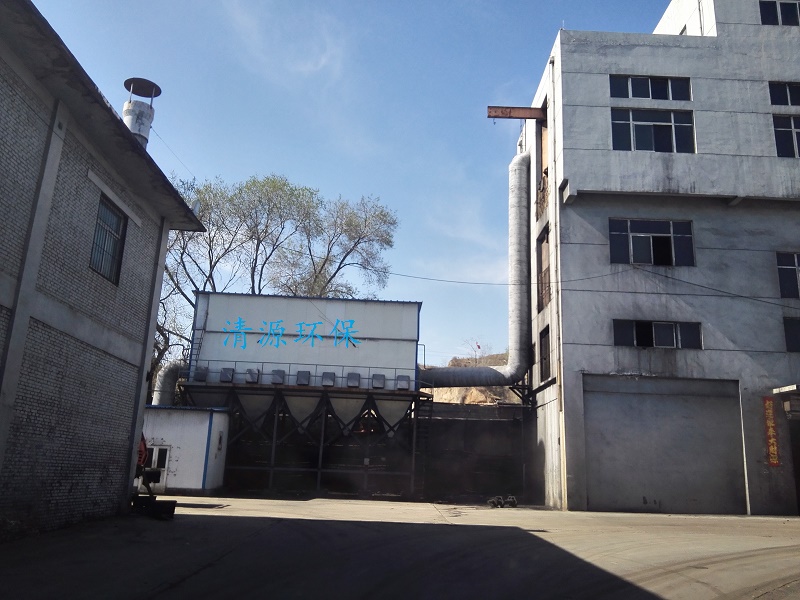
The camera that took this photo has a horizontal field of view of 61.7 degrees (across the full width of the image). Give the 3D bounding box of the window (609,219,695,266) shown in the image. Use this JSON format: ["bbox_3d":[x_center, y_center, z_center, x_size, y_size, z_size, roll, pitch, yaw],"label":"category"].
[{"bbox_3d":[10.813,-2.443,28.875,3.585,2.073,0.180,2,-15,1],"label":"window"}]

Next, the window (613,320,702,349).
[{"bbox_3d":[10.680,1.457,27.822,3.669,1.137,0.180,2,-15,1],"label":"window"}]

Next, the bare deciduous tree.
[{"bbox_3d":[-8.211,1.393,42.144,15.785,20.234,11.000,2,-15,1],"label":"bare deciduous tree"}]

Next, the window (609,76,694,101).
[{"bbox_3d":[11.069,-9.331,29.656,3.586,1.190,0.180,2,-15,1],"label":"window"}]

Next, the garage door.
[{"bbox_3d":[10.503,5.716,26.693,6.283,5.277,0.200,2,-15,1],"label":"garage door"}]

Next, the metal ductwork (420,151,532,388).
[{"bbox_3d":[4.078,-1.886,35.602,5.850,13.100,1.500,2,-15,1],"label":"metal ductwork"}]

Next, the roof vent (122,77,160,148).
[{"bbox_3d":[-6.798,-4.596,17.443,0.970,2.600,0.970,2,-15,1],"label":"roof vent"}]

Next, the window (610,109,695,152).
[{"bbox_3d":[10.979,-7.304,29.108,3.584,2.061,0.180,2,-15,1],"label":"window"}]

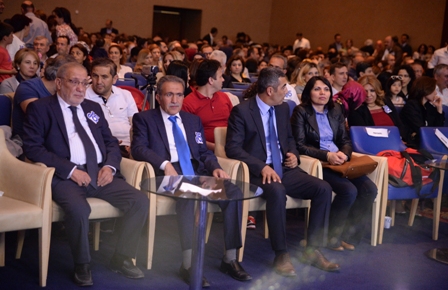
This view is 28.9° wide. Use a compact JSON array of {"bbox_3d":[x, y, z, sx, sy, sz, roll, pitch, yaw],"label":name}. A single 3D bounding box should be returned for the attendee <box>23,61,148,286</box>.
[{"bbox_3d":[-0.887,0.151,5.464,0.690,1.320,0.680,-1,9,-32],"label":"attendee"}]

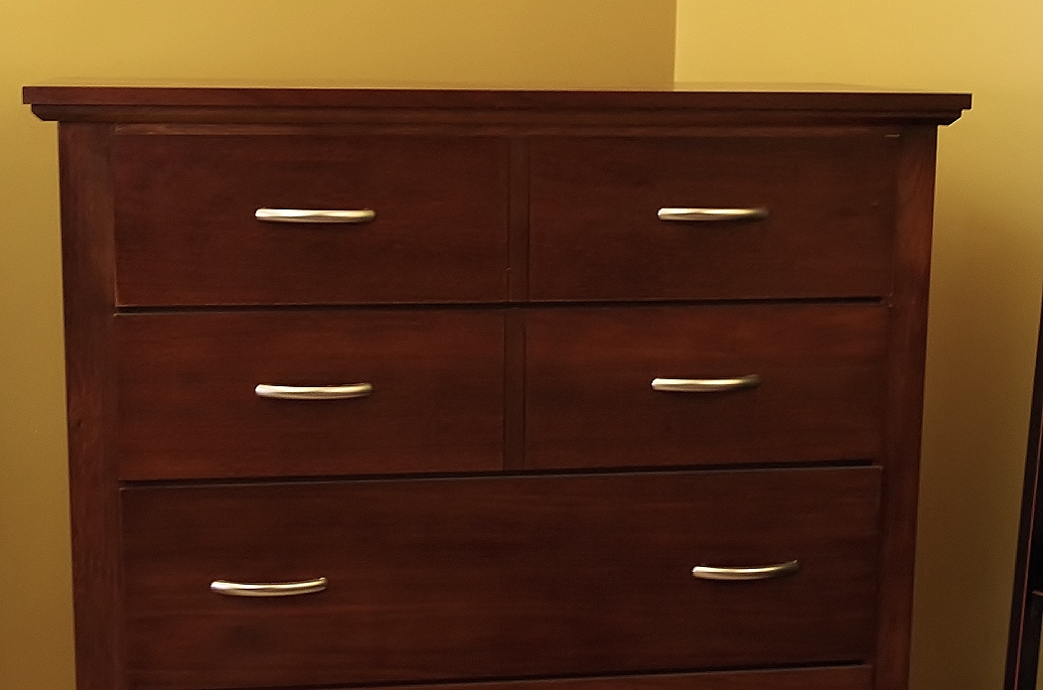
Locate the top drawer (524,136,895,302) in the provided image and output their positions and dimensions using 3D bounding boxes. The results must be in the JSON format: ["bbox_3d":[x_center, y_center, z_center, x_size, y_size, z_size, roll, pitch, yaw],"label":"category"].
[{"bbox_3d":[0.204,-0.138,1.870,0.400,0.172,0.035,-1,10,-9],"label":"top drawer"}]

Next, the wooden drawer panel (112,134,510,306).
[{"bbox_3d":[-0.214,-0.130,1.801,0.403,0.174,0.025,-1,10,-9],"label":"wooden drawer panel"}]

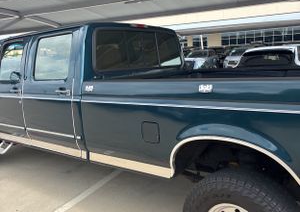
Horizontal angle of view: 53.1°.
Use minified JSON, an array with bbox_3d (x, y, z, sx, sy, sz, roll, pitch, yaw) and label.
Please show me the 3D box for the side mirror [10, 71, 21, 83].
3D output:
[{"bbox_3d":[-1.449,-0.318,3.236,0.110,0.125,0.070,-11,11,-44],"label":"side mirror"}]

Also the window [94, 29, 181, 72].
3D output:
[{"bbox_3d":[-0.059,-0.652,3.486,0.070,0.420,1.530,-2,7,38],"label":"window"}]

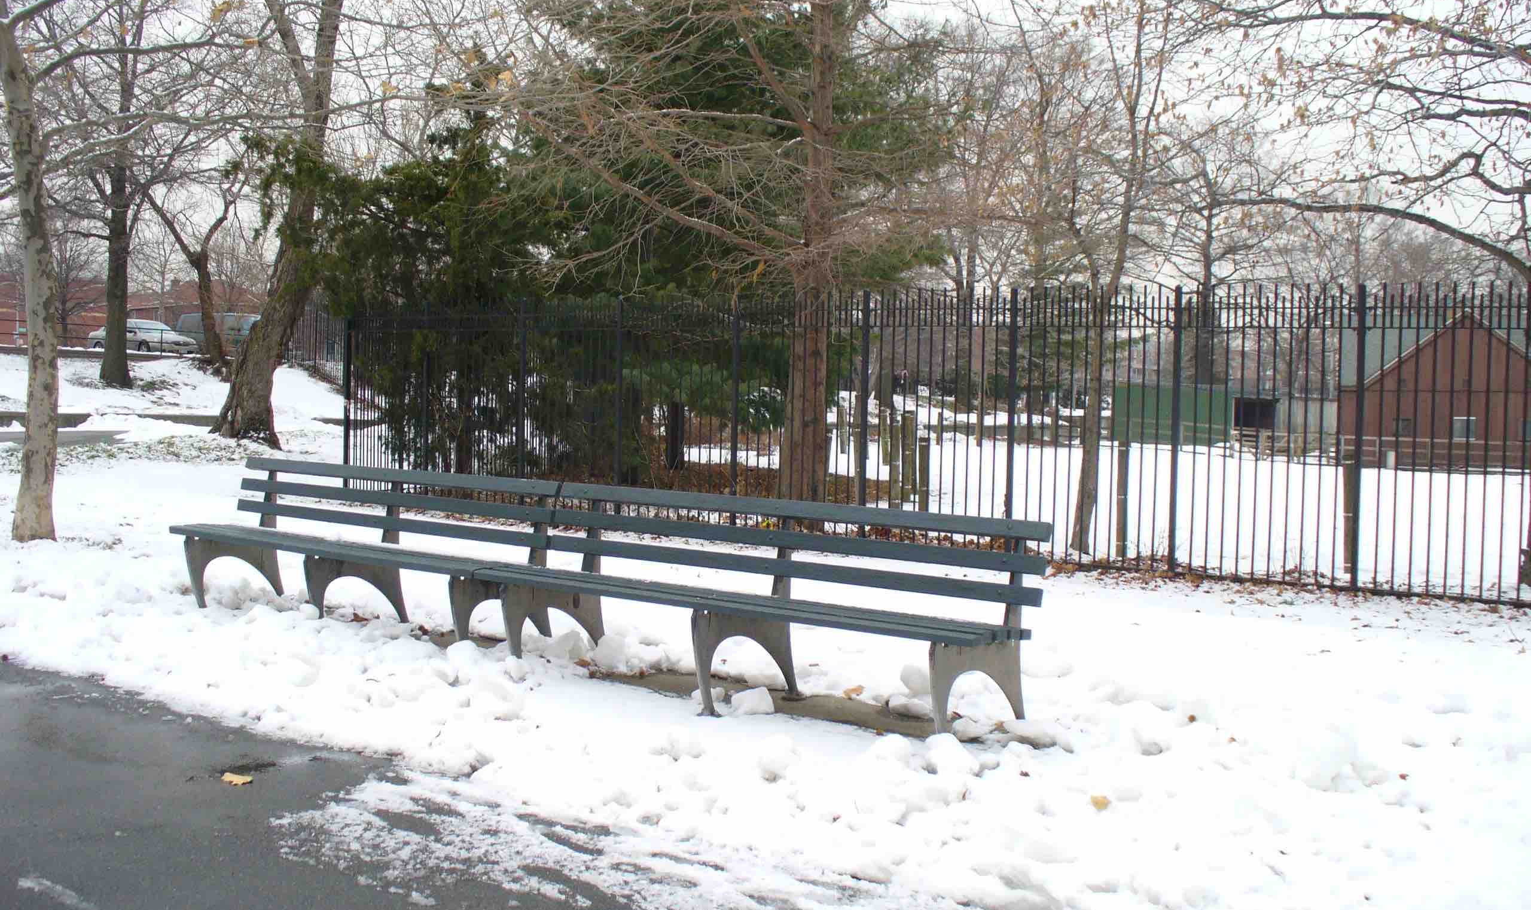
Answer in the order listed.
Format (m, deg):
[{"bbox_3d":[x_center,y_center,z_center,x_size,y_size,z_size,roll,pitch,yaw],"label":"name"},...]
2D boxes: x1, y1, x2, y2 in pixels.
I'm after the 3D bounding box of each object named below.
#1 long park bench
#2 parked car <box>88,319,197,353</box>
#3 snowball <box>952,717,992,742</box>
[{"bbox_3d":[-1.189,0.570,7.913,5.627,0.854,0.578,3,3,41],"label":"long park bench"},{"bbox_3d":[-22.592,-4.161,59.277,4.800,1.440,1.800,2,3,35],"label":"parked car"},{"bbox_3d":[0.790,1.051,6.268,0.151,0.099,0.132,1,2,0],"label":"snowball"}]

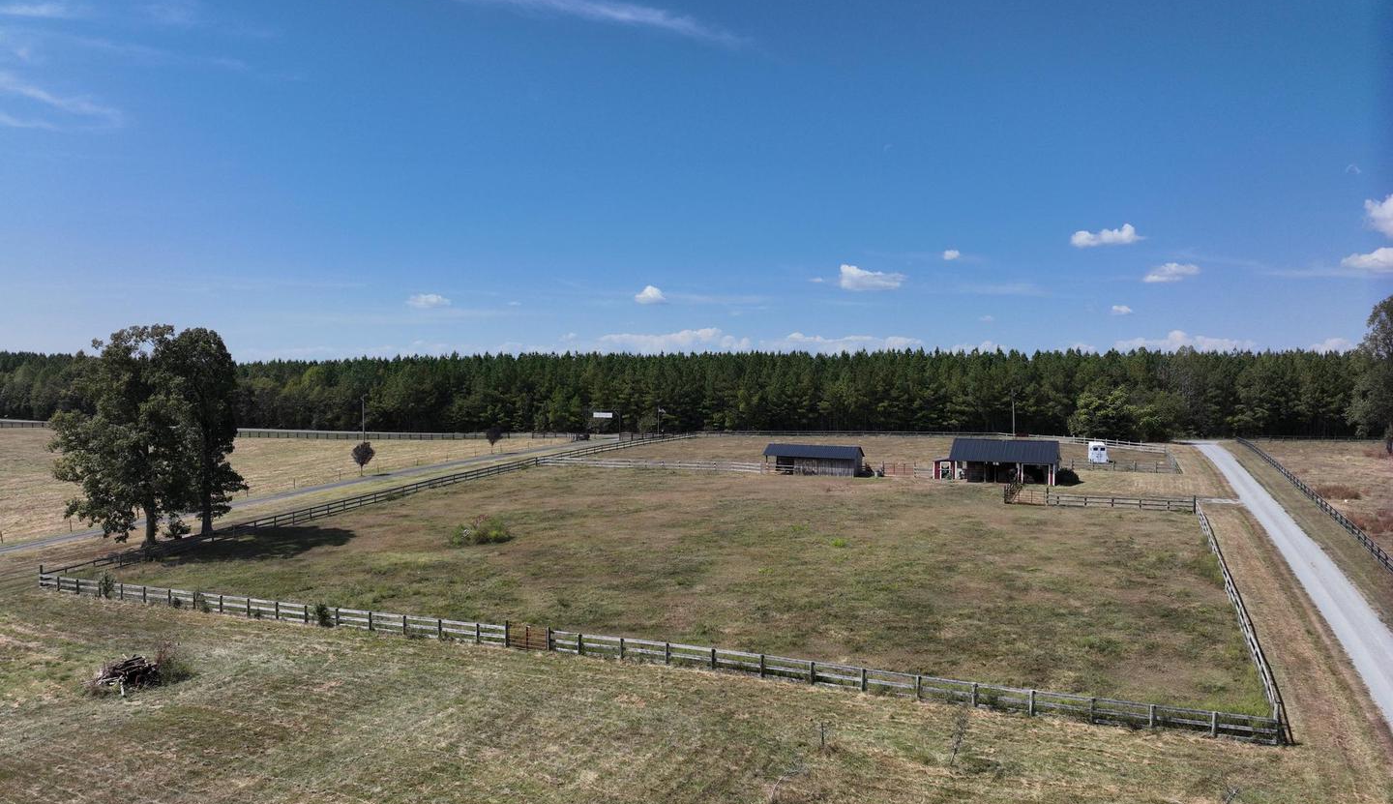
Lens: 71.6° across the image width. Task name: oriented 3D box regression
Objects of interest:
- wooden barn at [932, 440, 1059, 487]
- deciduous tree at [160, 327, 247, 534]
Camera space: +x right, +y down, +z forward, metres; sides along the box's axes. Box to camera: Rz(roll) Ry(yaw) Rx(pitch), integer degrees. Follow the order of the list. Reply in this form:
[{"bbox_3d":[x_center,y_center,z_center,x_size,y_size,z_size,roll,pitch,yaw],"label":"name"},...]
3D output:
[{"bbox_3d":[35.400,6.930,113.400,13.400,4.900,7.800,1,2,26],"label":"wooden barn"},{"bbox_3d":[-45.200,2.600,88.500,8.200,19.000,8.400,-1,2,-27],"label":"deciduous tree"}]

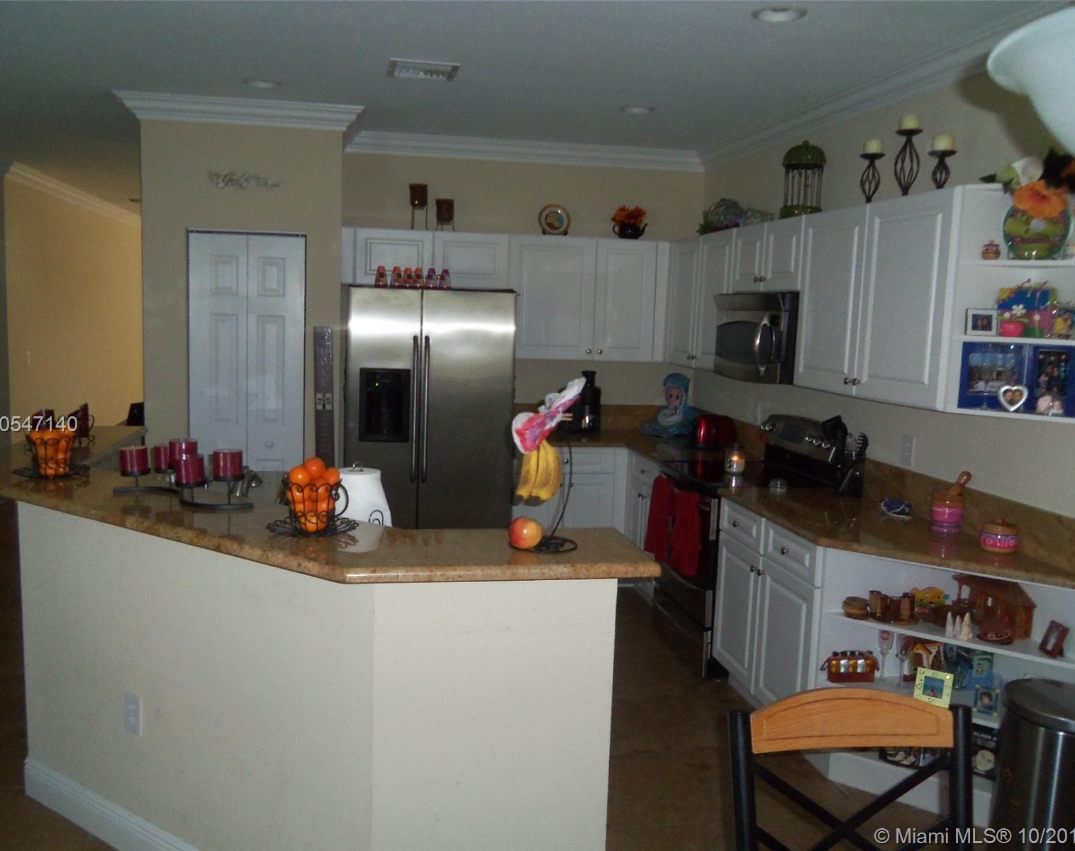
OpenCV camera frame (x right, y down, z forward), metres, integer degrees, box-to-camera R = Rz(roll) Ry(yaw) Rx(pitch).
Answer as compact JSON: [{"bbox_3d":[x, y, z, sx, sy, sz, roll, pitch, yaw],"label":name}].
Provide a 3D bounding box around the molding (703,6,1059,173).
[{"bbox_3d":[1.387,-1.545,4.526,0.100,0.102,3.350,0,7,-11],"label":"molding"}]

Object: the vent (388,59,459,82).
[{"bbox_3d":[-0.522,-1.600,4.170,0.310,0.020,0.335,0,7,-11],"label":"vent"}]

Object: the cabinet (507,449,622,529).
[{"bbox_3d":[0.111,0.510,5.947,0.705,0.840,0.608,0,7,-11],"label":"cabinet"}]

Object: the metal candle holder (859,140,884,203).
[{"bbox_3d":[1.368,-1.029,3.772,0.100,0.280,0.100,0,7,-11],"label":"metal candle holder"}]

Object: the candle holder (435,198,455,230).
[{"bbox_3d":[-0.573,-1.302,5.713,0.125,0.219,0.125,0,7,-11],"label":"candle holder"}]

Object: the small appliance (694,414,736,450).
[{"bbox_3d":[1.067,0.039,5.537,0.255,0.190,0.180,0,7,-11],"label":"small appliance"}]

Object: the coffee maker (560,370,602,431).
[{"bbox_3d":[0.284,-0.147,5.947,0.245,0.405,0.230,0,7,-11],"label":"coffee maker"}]

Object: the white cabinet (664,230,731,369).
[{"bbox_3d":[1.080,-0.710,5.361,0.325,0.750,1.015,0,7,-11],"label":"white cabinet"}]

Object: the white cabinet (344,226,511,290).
[{"bbox_3d":[-0.694,-1.024,5.697,0.985,0.325,0.335,0,7,-11],"label":"white cabinet"}]

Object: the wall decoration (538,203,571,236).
[{"bbox_3d":[0.109,-1.296,5.828,0.212,0.210,0.060,0,7,-11],"label":"wall decoration"}]

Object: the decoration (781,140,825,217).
[{"bbox_3d":[1.286,-1.175,4.415,0.220,0.397,0.220,0,7,-11],"label":"decoration"}]

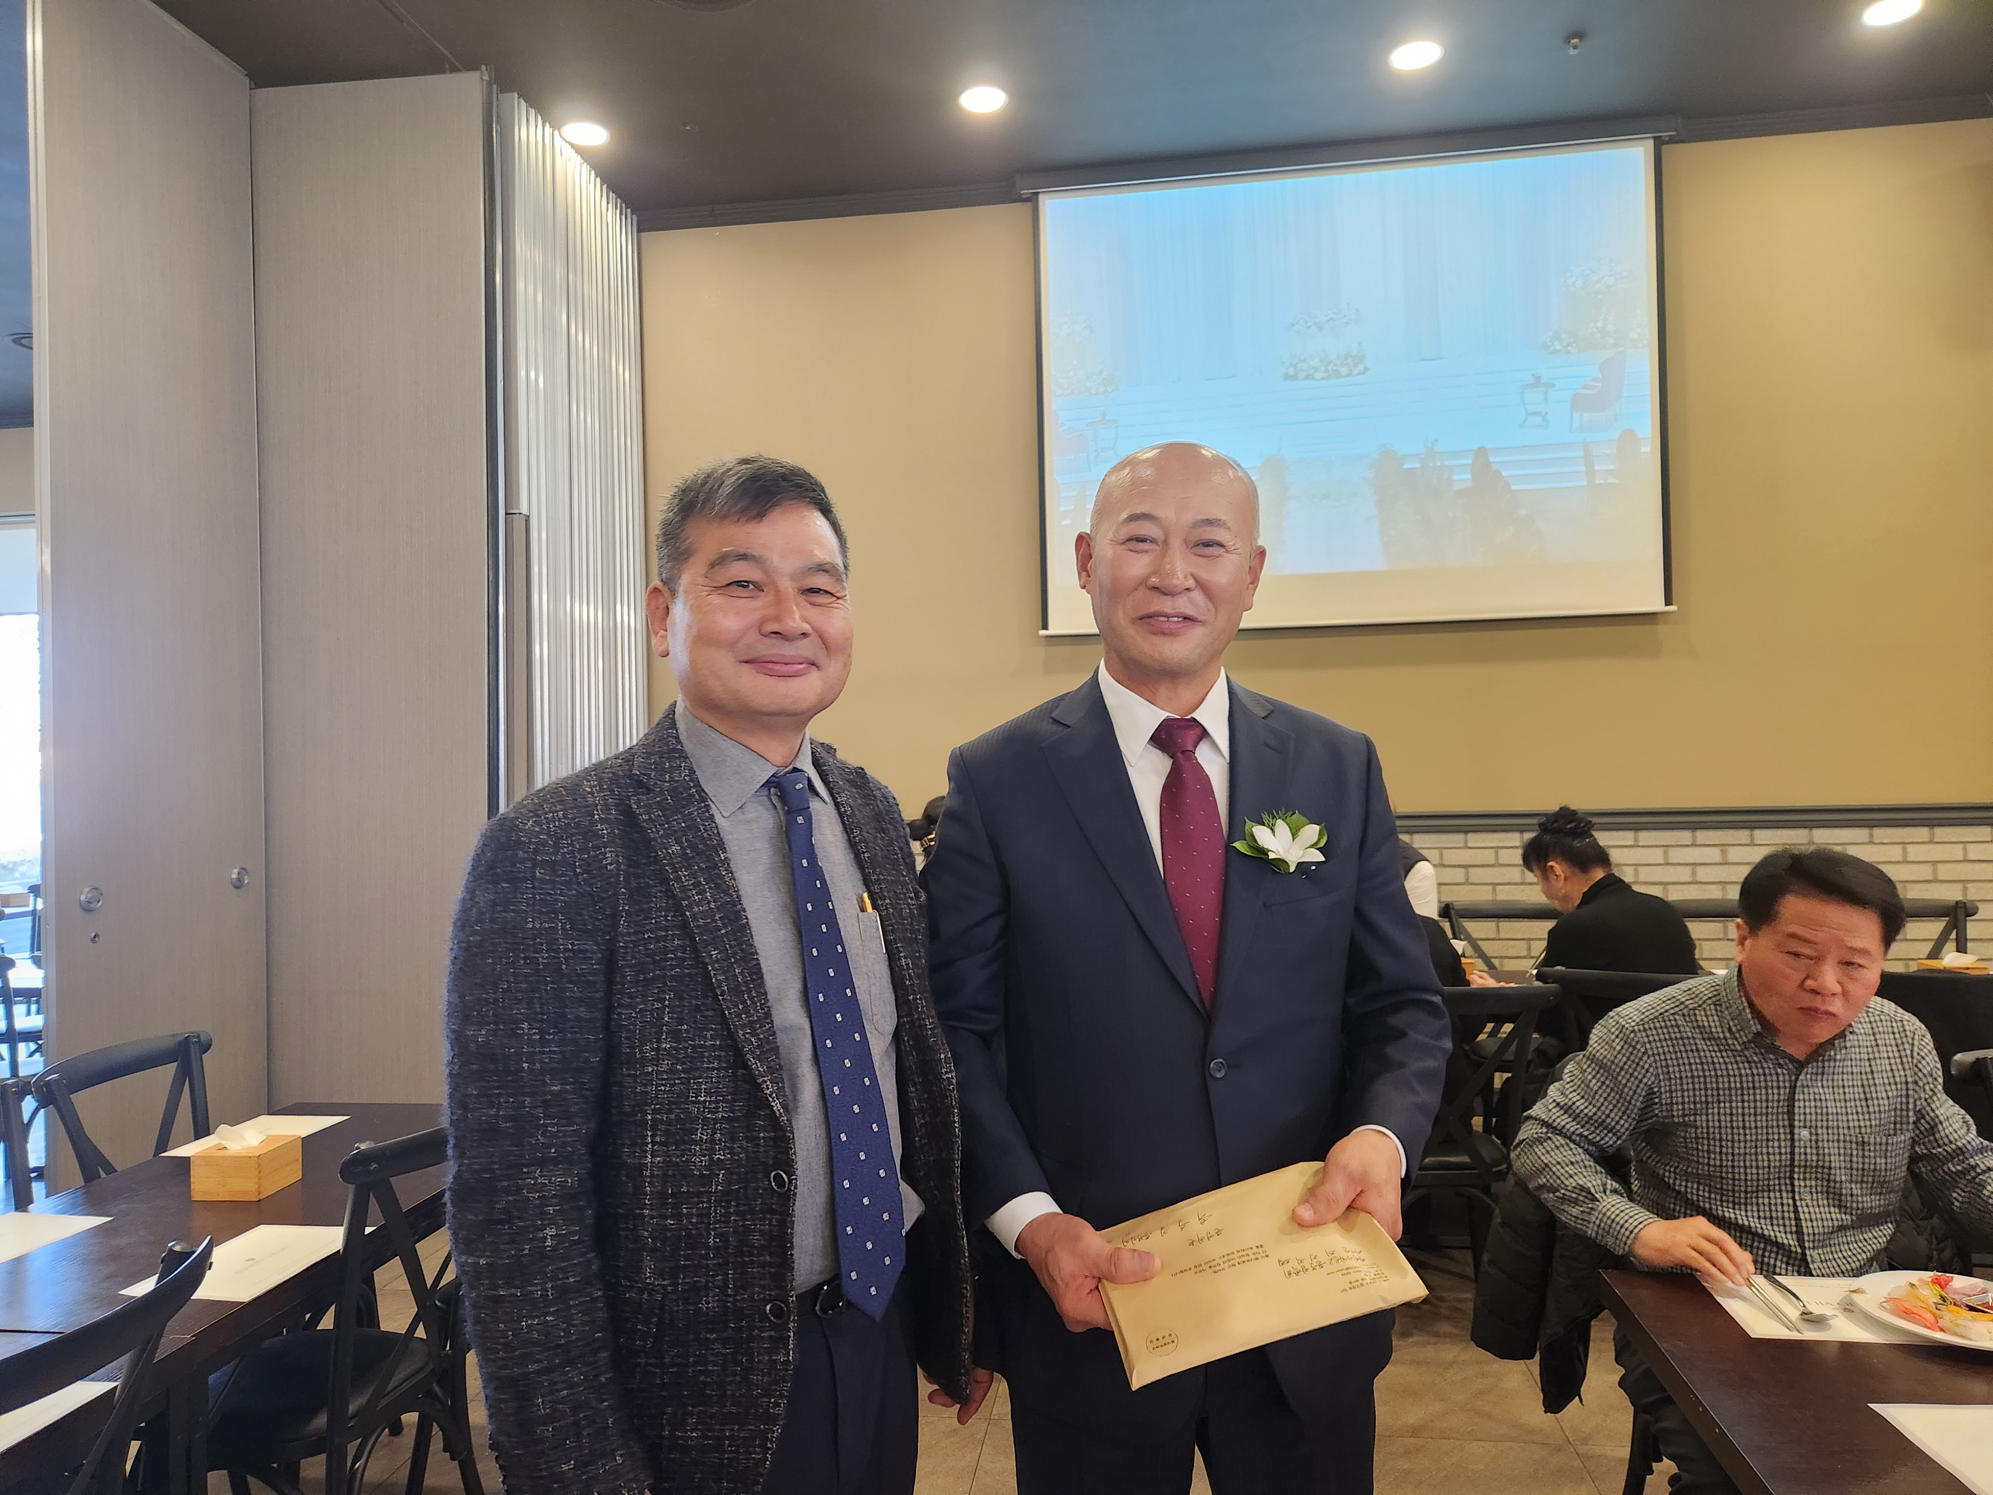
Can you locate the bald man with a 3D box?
[{"bbox_3d":[0.197,0.572,1.335,0.540,1.750,0.420,-1,0,0],"label":"bald man"}]

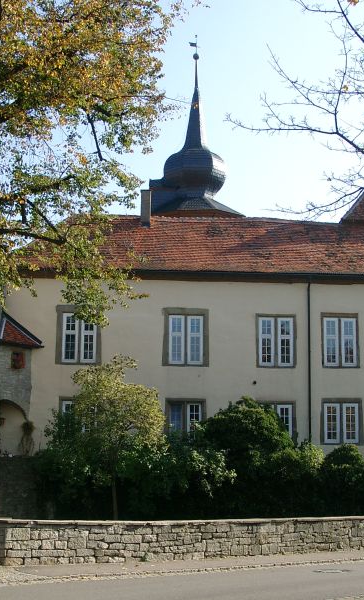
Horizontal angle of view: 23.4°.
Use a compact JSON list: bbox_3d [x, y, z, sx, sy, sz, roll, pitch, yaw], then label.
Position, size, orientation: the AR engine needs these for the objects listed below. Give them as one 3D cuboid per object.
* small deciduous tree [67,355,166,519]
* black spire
[{"bbox_3d":[-1.715,3.658,23.006,2.567,4.423,2.567,0,-9,0],"label":"small deciduous tree"},{"bbox_3d":[0.719,-9.719,49.397,5.290,10.330,5.290,1,-11,-4],"label":"black spire"}]

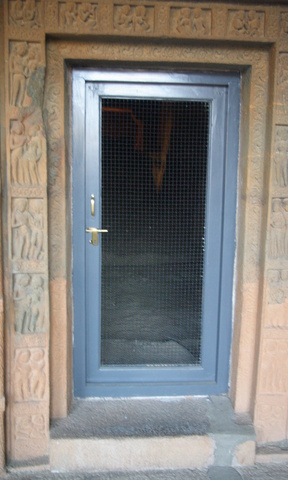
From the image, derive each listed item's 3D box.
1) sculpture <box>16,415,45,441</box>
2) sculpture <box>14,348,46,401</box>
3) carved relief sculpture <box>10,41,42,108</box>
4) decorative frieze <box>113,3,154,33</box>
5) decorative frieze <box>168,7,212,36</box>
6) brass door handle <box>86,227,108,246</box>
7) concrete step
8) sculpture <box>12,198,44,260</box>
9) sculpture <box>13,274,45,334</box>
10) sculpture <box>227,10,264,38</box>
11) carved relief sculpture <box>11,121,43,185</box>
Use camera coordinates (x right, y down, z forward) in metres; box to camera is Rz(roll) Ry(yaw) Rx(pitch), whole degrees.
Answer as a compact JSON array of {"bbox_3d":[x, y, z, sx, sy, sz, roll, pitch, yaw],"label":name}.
[{"bbox_3d":[-0.659,1.085,2.803,0.187,0.168,0.045,0,8,-4],"label":"sculpture"},{"bbox_3d":[-0.591,0.702,2.503,0.157,0.273,0.050,0,8,-4],"label":"sculpture"},{"bbox_3d":[-0.563,-0.792,2.305,0.143,0.307,0.050,0,8,-4],"label":"carved relief sculpture"},{"bbox_3d":[-0.051,-1.064,2.307,0.200,0.114,0.050,0,8,-4],"label":"decorative frieze"},{"bbox_3d":[0.220,-1.059,2.327,0.199,0.125,0.050,0,8,-4],"label":"decorative frieze"},{"bbox_3d":[-0.290,-0.019,2.988,0.139,0.118,0.060,0,8,-4],"label":"brass door handle"},{"bbox_3d":[0.040,1.118,2.832,1.114,0.179,0.478,0,8,-4],"label":"concrete step"},{"bbox_3d":[-0.632,-0.060,2.639,0.183,0.350,0.055,0,8,-4],"label":"sculpture"},{"bbox_3d":[-0.584,0.330,2.454,0.163,0.309,0.050,0,8,-4],"label":"sculpture"},{"bbox_3d":[0.536,-1.142,2.550,0.206,0.140,0.055,0,8,-4],"label":"sculpture"},{"bbox_3d":[-0.621,-0.465,2.579,0.177,0.352,0.055,0,8,-4],"label":"carved relief sculpture"}]

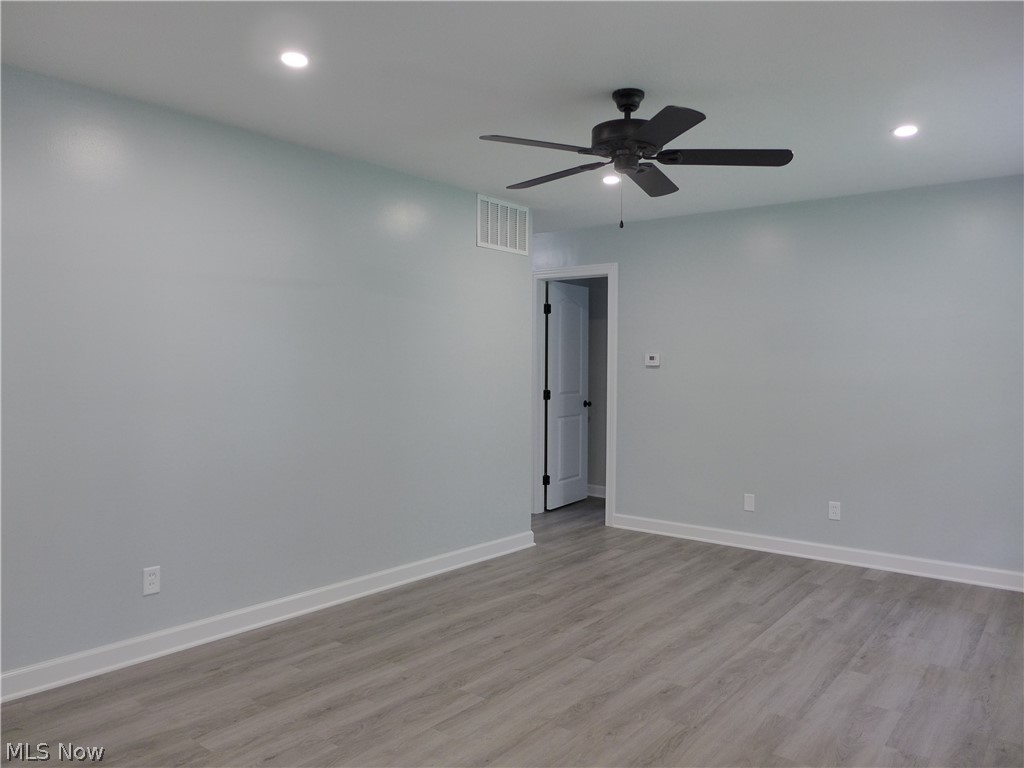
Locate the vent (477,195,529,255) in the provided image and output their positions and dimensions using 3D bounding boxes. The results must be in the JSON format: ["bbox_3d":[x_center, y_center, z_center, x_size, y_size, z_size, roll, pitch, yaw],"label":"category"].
[{"bbox_3d":[-0.054,-1.085,4.880,0.020,0.342,0.530,2,2,41],"label":"vent"}]

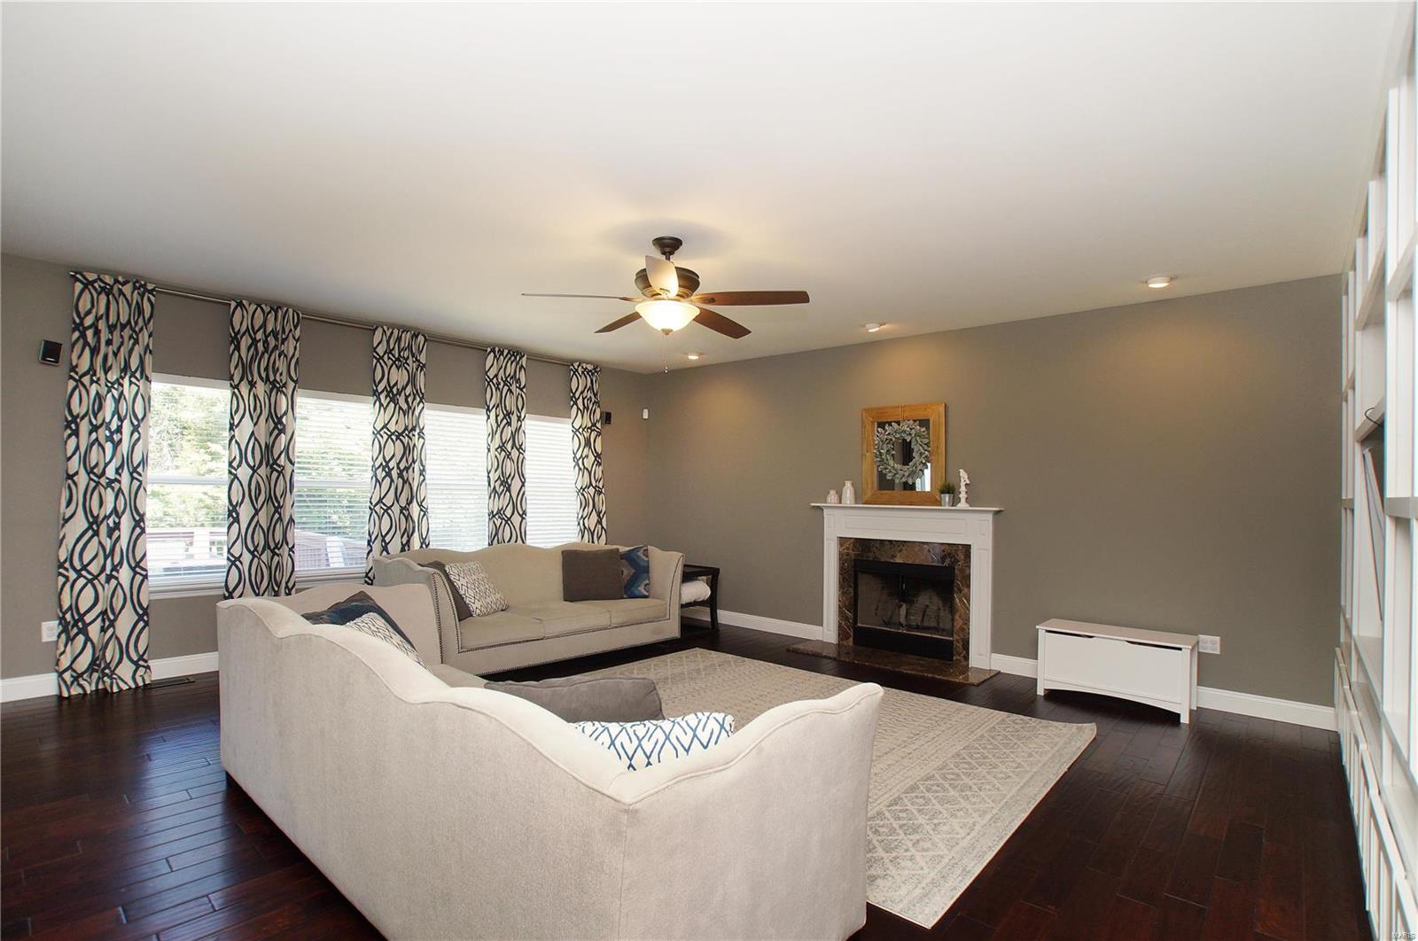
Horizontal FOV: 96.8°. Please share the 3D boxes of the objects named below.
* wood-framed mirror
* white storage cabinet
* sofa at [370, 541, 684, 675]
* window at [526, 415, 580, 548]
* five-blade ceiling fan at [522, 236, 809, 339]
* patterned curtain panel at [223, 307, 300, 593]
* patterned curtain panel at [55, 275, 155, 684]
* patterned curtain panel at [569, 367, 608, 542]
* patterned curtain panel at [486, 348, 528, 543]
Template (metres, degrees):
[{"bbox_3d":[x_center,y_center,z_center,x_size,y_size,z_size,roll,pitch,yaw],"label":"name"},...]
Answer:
[{"bbox_3d":[1.624,-0.120,5.337,0.712,0.841,0.049,0,-2,38],"label":"wood-framed mirror"},{"bbox_3d":[2.698,1.308,4.212,0.870,0.467,0.386,0,-2,38],"label":"white storage cabinet"},{"bbox_3d":[-1.322,1.054,5.033,2.206,0.880,0.969,3,-2,-45],"label":"sofa"},{"bbox_3d":[-1.665,0.212,6.318,0.910,1.543,0.079,3,-2,-45],"label":"window"},{"bbox_3d":[-0.216,-0.978,3.277,1.417,0.517,1.348,1,-2,0],"label":"five-blade ceiling fan"},{"bbox_3d":[-3.271,0.110,4.604,0.425,2.651,0.129,3,-2,-45],"label":"patterned curtain panel"},{"bbox_3d":[-3.849,0.082,4.035,0.425,2.670,0.129,3,-2,-45],"label":"patterned curtain panel"},{"bbox_3d":[-1.267,0.212,6.577,0.455,2.641,0.129,3,-2,-45],"label":"patterned curtain panel"},{"bbox_3d":[-1.922,0.181,5.932,0.415,2.641,0.129,3,-2,-45],"label":"patterned curtain panel"}]

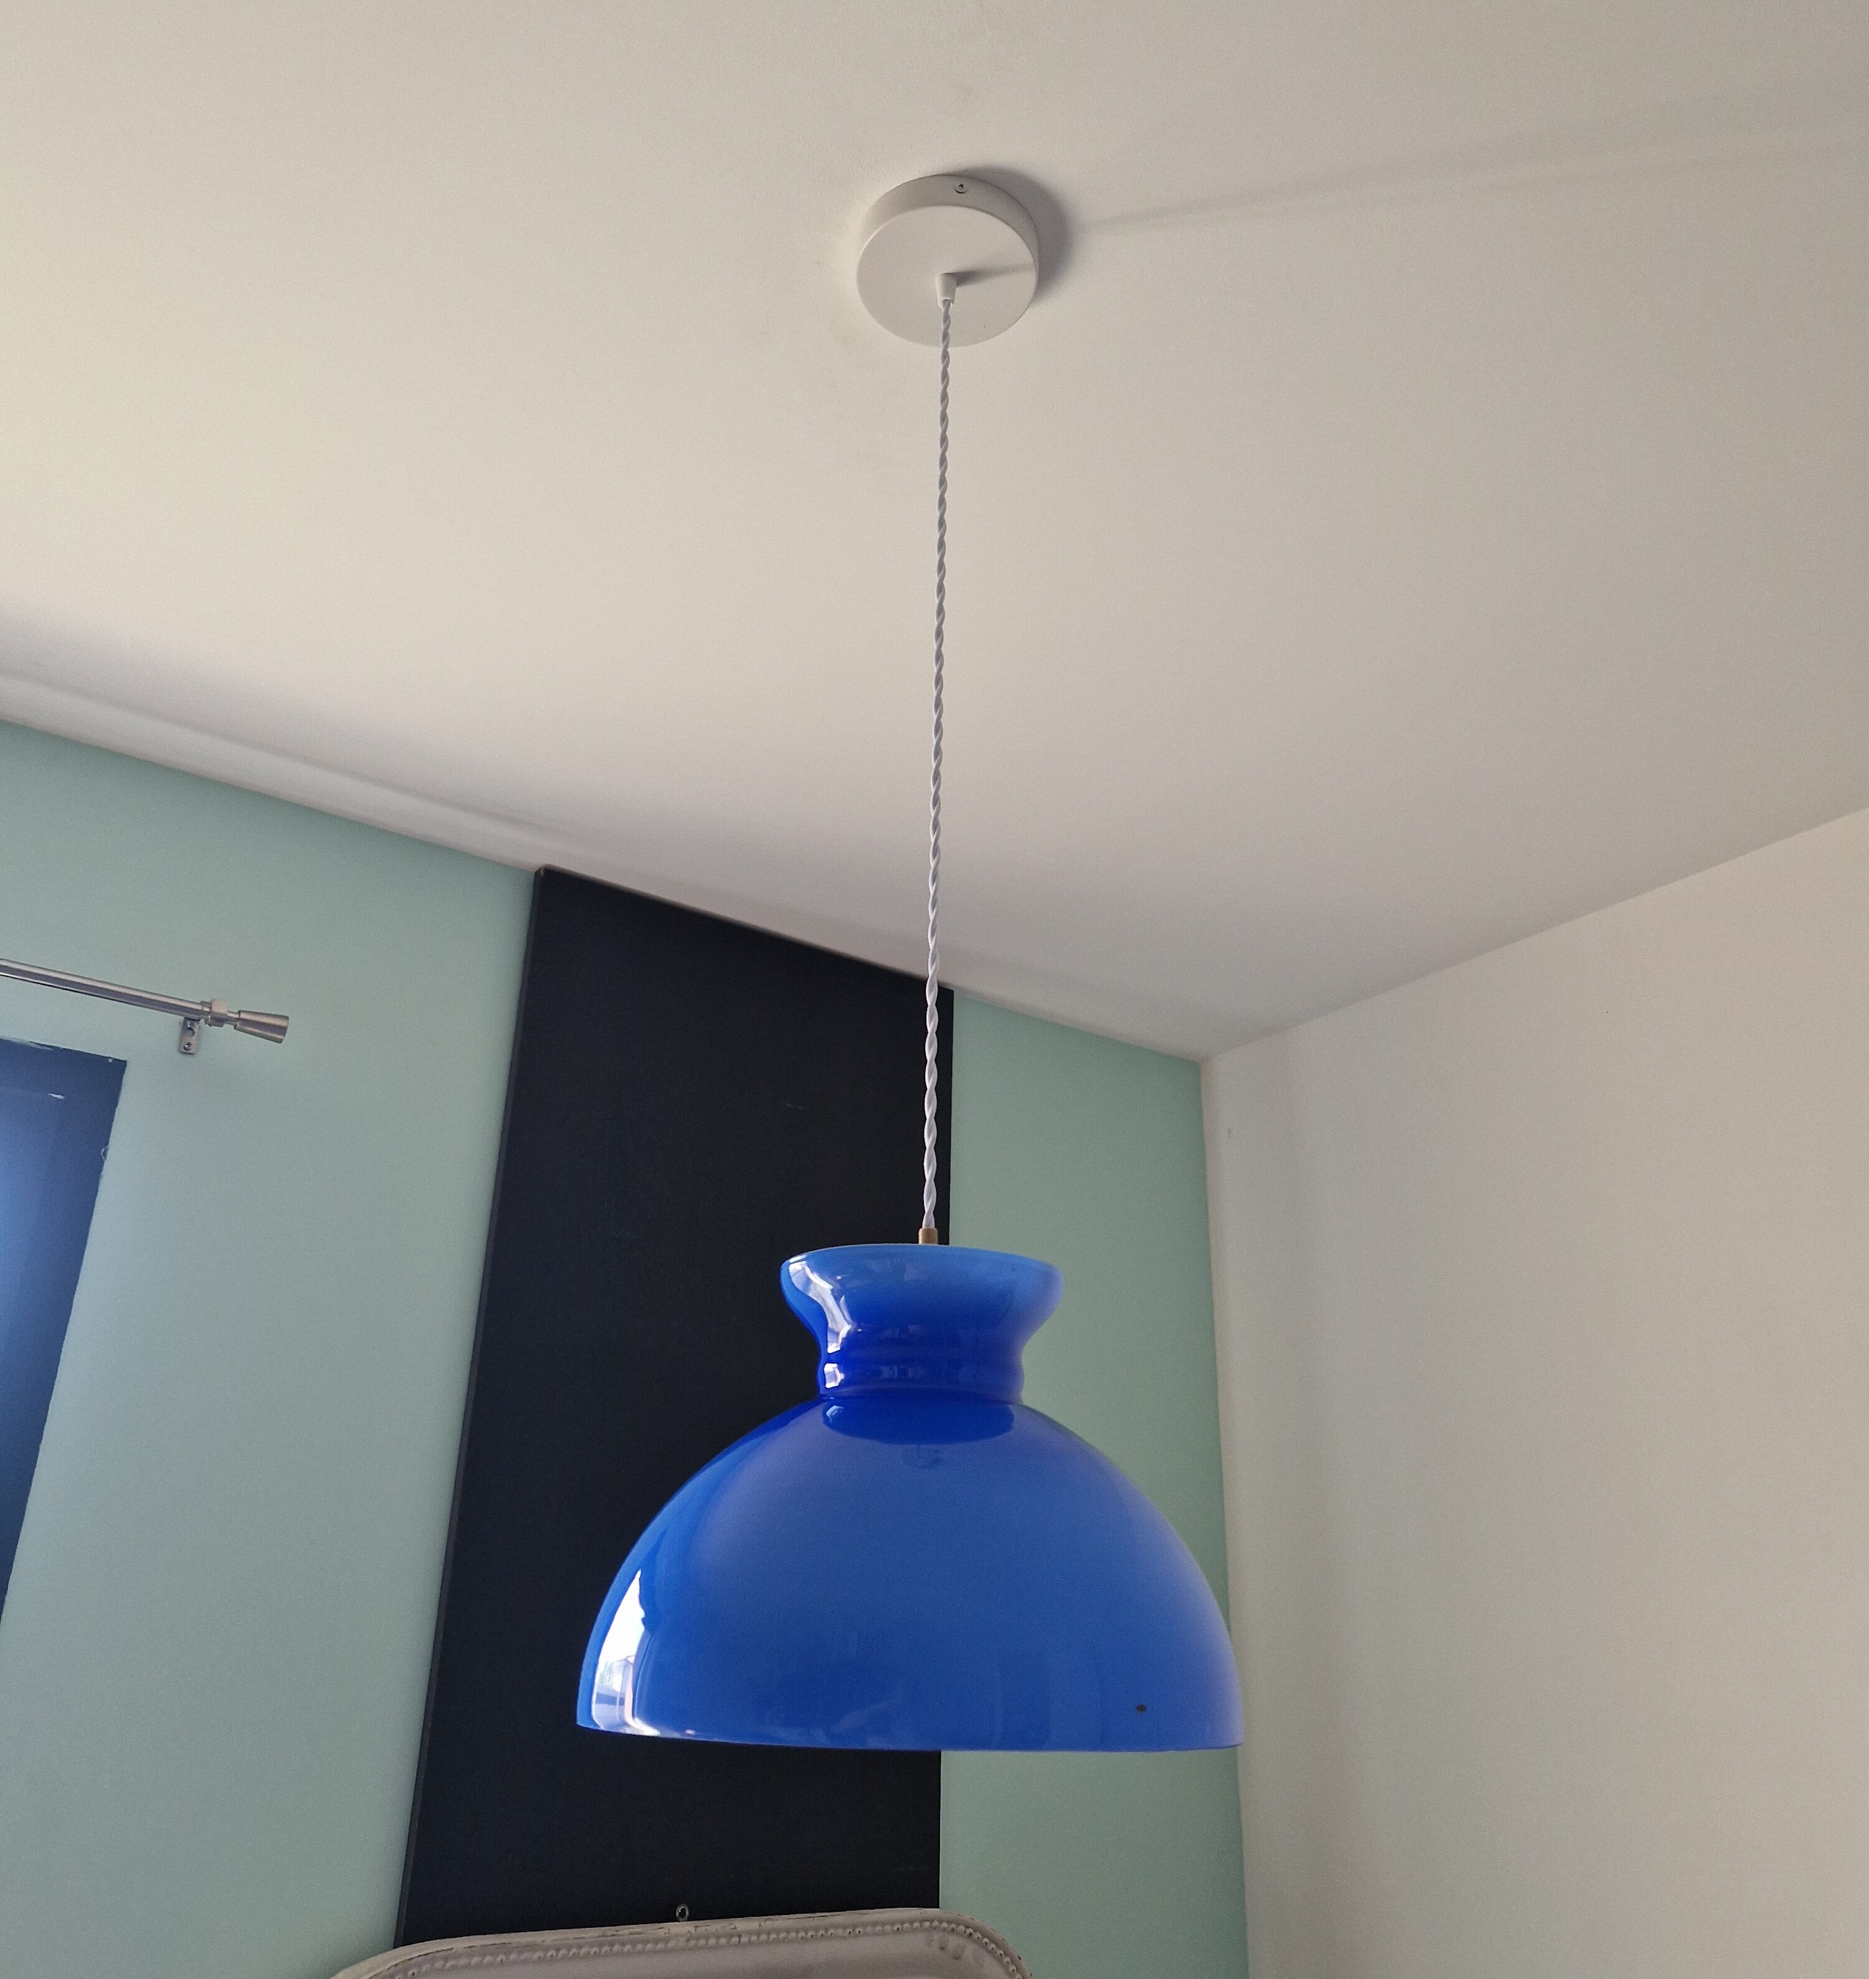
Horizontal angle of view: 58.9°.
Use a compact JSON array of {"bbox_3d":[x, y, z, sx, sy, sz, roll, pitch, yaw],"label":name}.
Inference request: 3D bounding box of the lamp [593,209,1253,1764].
[{"bbox_3d":[-0.002,-0.084,0.952,0.300,0.937,0.300,1,-24,0],"label":"lamp"}]

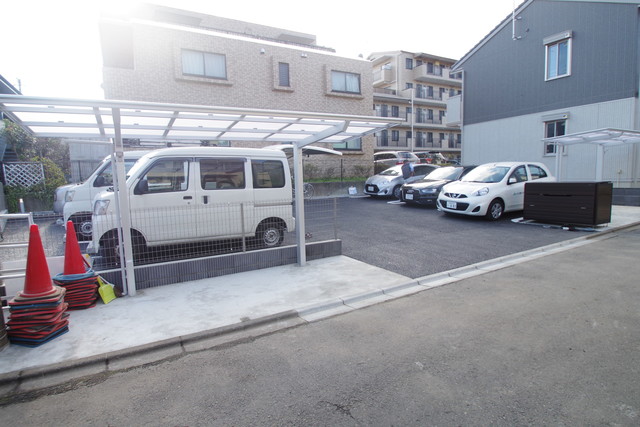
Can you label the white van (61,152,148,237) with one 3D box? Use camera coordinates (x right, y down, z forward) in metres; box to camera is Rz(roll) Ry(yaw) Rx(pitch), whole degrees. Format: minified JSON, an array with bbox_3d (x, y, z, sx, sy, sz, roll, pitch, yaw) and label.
[{"bbox_3d":[-4.089,-0.511,7.728,3.395,1.875,1.475,-4,7,-23],"label":"white van"}]

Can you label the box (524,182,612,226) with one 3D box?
[{"bbox_3d":[5.832,-0.248,7.607,0.669,0.933,1.487,-5,6,-25],"label":"box"}]

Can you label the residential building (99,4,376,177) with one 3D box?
[{"bbox_3d":[-4.739,-5.850,17.706,11.400,8.500,10.000,-5,6,-27],"label":"residential building"}]

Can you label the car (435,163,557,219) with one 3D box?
[{"bbox_3d":[5.157,-0.673,9.227,3.800,1.515,1.665,-5,7,-26],"label":"car"}]

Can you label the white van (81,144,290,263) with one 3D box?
[{"bbox_3d":[-2.279,-0.231,6.018,3.395,1.875,1.475,-5,7,-24],"label":"white van"}]

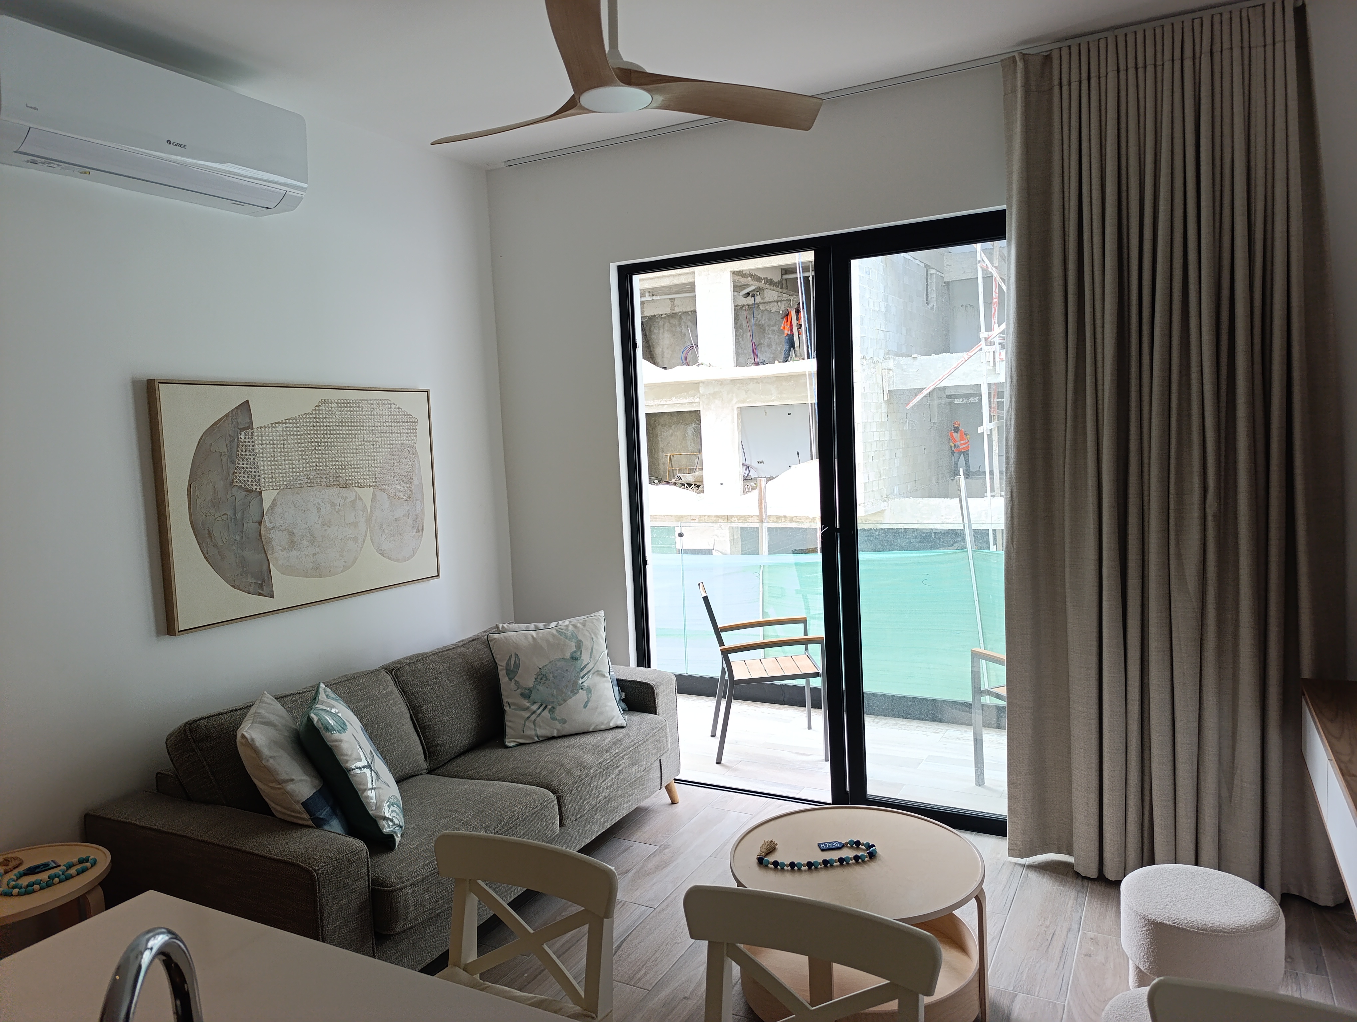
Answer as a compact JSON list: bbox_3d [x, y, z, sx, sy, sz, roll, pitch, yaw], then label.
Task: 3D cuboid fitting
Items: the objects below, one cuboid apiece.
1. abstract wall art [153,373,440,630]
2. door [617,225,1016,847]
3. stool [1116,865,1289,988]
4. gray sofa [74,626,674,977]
[{"bbox_3d":[-1.275,-0.057,3.207,0.045,0.770,1.170,0,5,26],"label":"abstract wall art"},{"bbox_3d":[0.676,0.072,3.661,1.930,2.319,0.120,0,5,26],"label":"door"},{"bbox_3d":[1.354,1.154,2.356,0.365,0.310,0.365,0,5,26],"label":"stool"},{"bbox_3d":[-0.819,0.936,3.143,0.880,0.800,1.870,0,5,27],"label":"gray sofa"}]

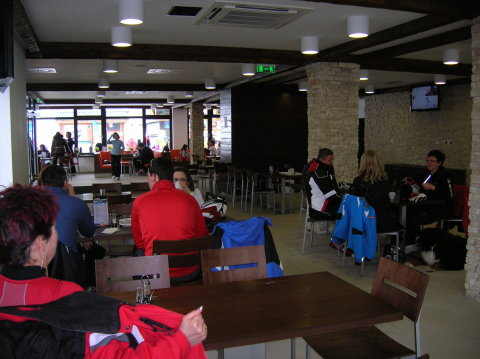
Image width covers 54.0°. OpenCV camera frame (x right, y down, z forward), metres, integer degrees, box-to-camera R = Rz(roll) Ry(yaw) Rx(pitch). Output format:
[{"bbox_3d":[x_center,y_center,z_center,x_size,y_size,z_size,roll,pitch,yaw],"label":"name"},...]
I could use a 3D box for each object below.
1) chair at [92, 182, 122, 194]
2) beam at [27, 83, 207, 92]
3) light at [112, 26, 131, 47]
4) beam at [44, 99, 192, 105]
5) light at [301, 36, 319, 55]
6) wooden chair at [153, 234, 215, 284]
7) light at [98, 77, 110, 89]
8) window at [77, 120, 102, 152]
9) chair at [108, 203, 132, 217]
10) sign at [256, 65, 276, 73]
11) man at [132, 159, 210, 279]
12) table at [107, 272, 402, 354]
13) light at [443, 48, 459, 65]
[{"bbox_3d":[-2.007,0.516,7.229,0.448,0.837,0.542,-3,6,-18],"label":"chair"},{"bbox_3d":[-2.809,-2.198,11.152,4.531,0.197,0.246,-3,6,-18],"label":"beam"},{"bbox_3d":[-1.325,-1.603,5.282,0.225,0.205,0.225,-2,6,-18],"label":"light"},{"bbox_3d":[-4.224,-2.725,16.469,5.009,0.160,0.280,-3,6,-18],"label":"beam"},{"bbox_3d":[0.873,-1.659,5.834,0.214,0.175,0.214,-1,6,0],"label":"light"},{"bbox_3d":[-0.477,0.823,3.667,0.430,0.840,0.520,-3,6,-18],"label":"wooden chair"},{"bbox_3d":[-2.882,-2.055,10.018,0.225,0.205,0.225,-2,6,-18],"label":"light"},{"bbox_3d":[-6.218,-1.762,19.467,1.080,1.370,0.100,-2,6,-18],"label":"window"},{"bbox_3d":[-1.229,0.722,5.069,0.448,0.837,0.542,-3,6,-18],"label":"chair"},{"bbox_3d":[0.448,-1.855,7.935,0.345,0.148,0.059,-3,6,-18],"label":"sign"},{"bbox_3d":[-0.556,0.531,3.738,0.560,1.400,0.740,-2,6,-18],"label":"man"},{"bbox_3d":[-0.007,0.971,2.335,1.400,0.745,0.730,-2,6,-18],"label":"table"},{"bbox_3d":[3.007,-1.740,6.691,0.214,0.175,0.214,-3,6,-18],"label":"light"}]

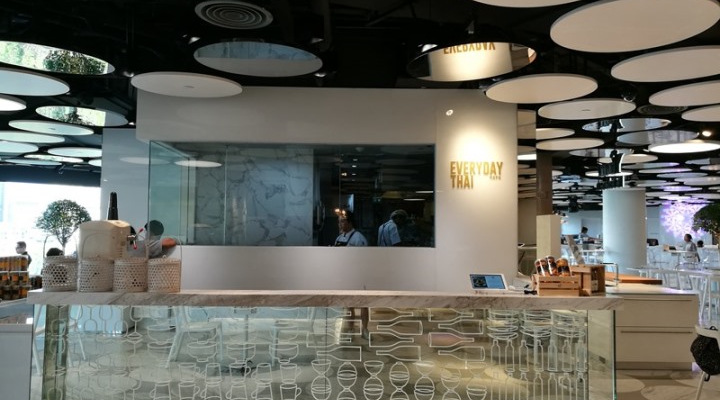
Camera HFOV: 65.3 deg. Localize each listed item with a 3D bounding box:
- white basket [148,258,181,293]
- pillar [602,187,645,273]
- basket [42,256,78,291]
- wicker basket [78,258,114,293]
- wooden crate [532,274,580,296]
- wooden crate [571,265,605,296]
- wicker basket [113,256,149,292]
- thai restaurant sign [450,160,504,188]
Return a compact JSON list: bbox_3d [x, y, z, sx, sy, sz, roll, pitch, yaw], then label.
[{"bbox_3d":[-1.367,0.523,3.927,0.214,0.225,0.214,1,-4,0],"label":"white basket"},{"bbox_3d":[7.217,1.144,15.299,1.061,2.789,1.061,1,-4,0],"label":"pillar"},{"bbox_3d":[-2.087,0.514,3.921,0.216,0.230,0.216,1,-4,0],"label":"basket"},{"bbox_3d":[-1.841,0.520,3.922,0.218,0.222,0.218,1,-4,0],"label":"wicker basket"},{"bbox_3d":[1.356,0.591,3.888,0.272,0.131,0.180,0,-4,2],"label":"wooden crate"},{"bbox_3d":[1.594,0.562,3.922,0.120,0.197,0.215,2,-4,-18],"label":"wooden crate"},{"bbox_3d":[-1.595,0.519,3.923,0.218,0.228,0.218,1,-4,0],"label":"wicker basket"},{"bbox_3d":[1.218,-0.259,5.815,0.545,0.272,0.035,1,-4,0],"label":"thai restaurant sign"}]

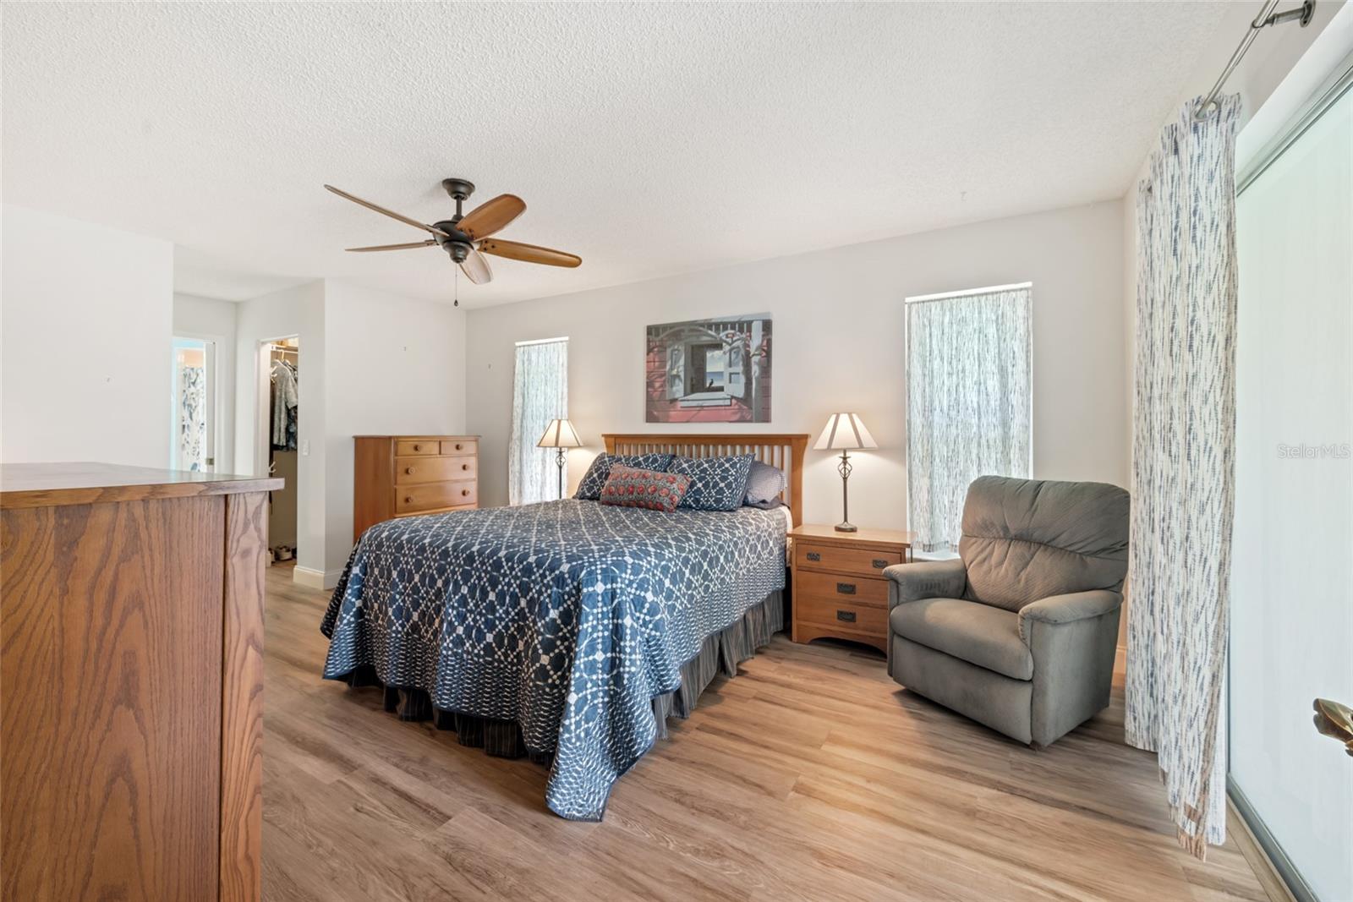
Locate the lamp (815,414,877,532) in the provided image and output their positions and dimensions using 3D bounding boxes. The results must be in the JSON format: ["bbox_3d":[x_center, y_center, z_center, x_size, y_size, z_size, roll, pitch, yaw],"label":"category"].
[{"bbox_3d":[1.029,0.132,3.207,0.370,0.730,0.370,1,0,30],"label":"lamp"}]

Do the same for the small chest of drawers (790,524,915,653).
[{"bbox_3d":[1.053,0.812,3.128,0.665,0.640,0.450,1,0,30],"label":"small chest of drawers"}]

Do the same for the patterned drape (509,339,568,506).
[{"bbox_3d":[-1.189,-0.188,4.658,0.660,1.570,0.120,1,0,30],"label":"patterned drape"}]

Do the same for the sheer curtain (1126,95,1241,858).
[{"bbox_3d":[1.654,0.075,1.757,0.140,2.140,0.700,1,0,30],"label":"sheer curtain"}]

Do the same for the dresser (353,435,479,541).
[{"bbox_3d":[-2.199,0.487,4.501,0.490,1.210,0.860,1,0,27],"label":"dresser"}]

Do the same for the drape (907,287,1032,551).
[{"bbox_3d":[1.690,-0.151,3.054,0.635,1.520,0.080,1,0,30],"label":"drape"}]

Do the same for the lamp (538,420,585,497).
[{"bbox_3d":[-0.945,0.106,4.308,0.370,0.730,0.370,1,0,0],"label":"lamp"}]

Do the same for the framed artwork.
[{"bbox_3d":[0.206,-0.580,3.825,1.020,0.750,0.040,1,0,30],"label":"framed artwork"}]

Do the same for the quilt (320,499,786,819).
[{"bbox_3d":[-0.457,0.718,2.832,1.740,0.760,2.000,1,0,30],"label":"quilt"}]

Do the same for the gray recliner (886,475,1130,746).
[{"bbox_3d":[1.536,0.636,2.469,0.830,1.010,0.790,0,0,-30],"label":"gray recliner"}]

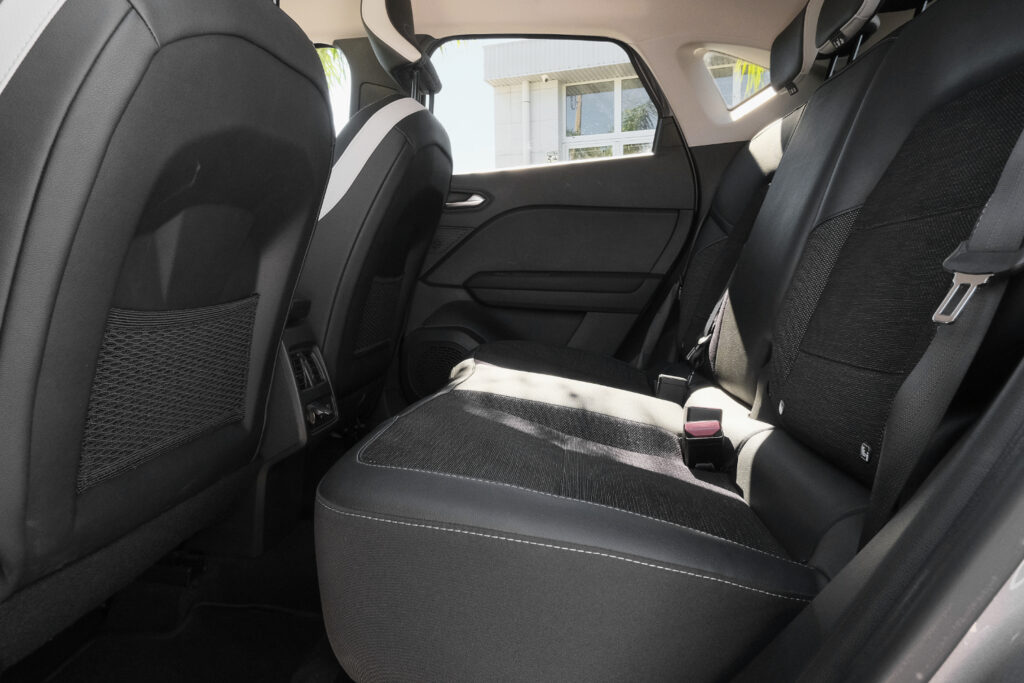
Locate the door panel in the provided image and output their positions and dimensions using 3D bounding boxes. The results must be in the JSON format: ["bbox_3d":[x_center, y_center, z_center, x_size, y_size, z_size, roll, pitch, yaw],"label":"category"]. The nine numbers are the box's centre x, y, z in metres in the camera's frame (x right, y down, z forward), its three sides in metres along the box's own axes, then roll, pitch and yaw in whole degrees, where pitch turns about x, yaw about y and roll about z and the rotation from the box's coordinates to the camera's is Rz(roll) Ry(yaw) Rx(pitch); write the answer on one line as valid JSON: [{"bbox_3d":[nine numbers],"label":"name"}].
[{"bbox_3d":[0.085,-0.163,1.760,0.810,0.740,0.130,0,8,5],"label":"door panel"}]

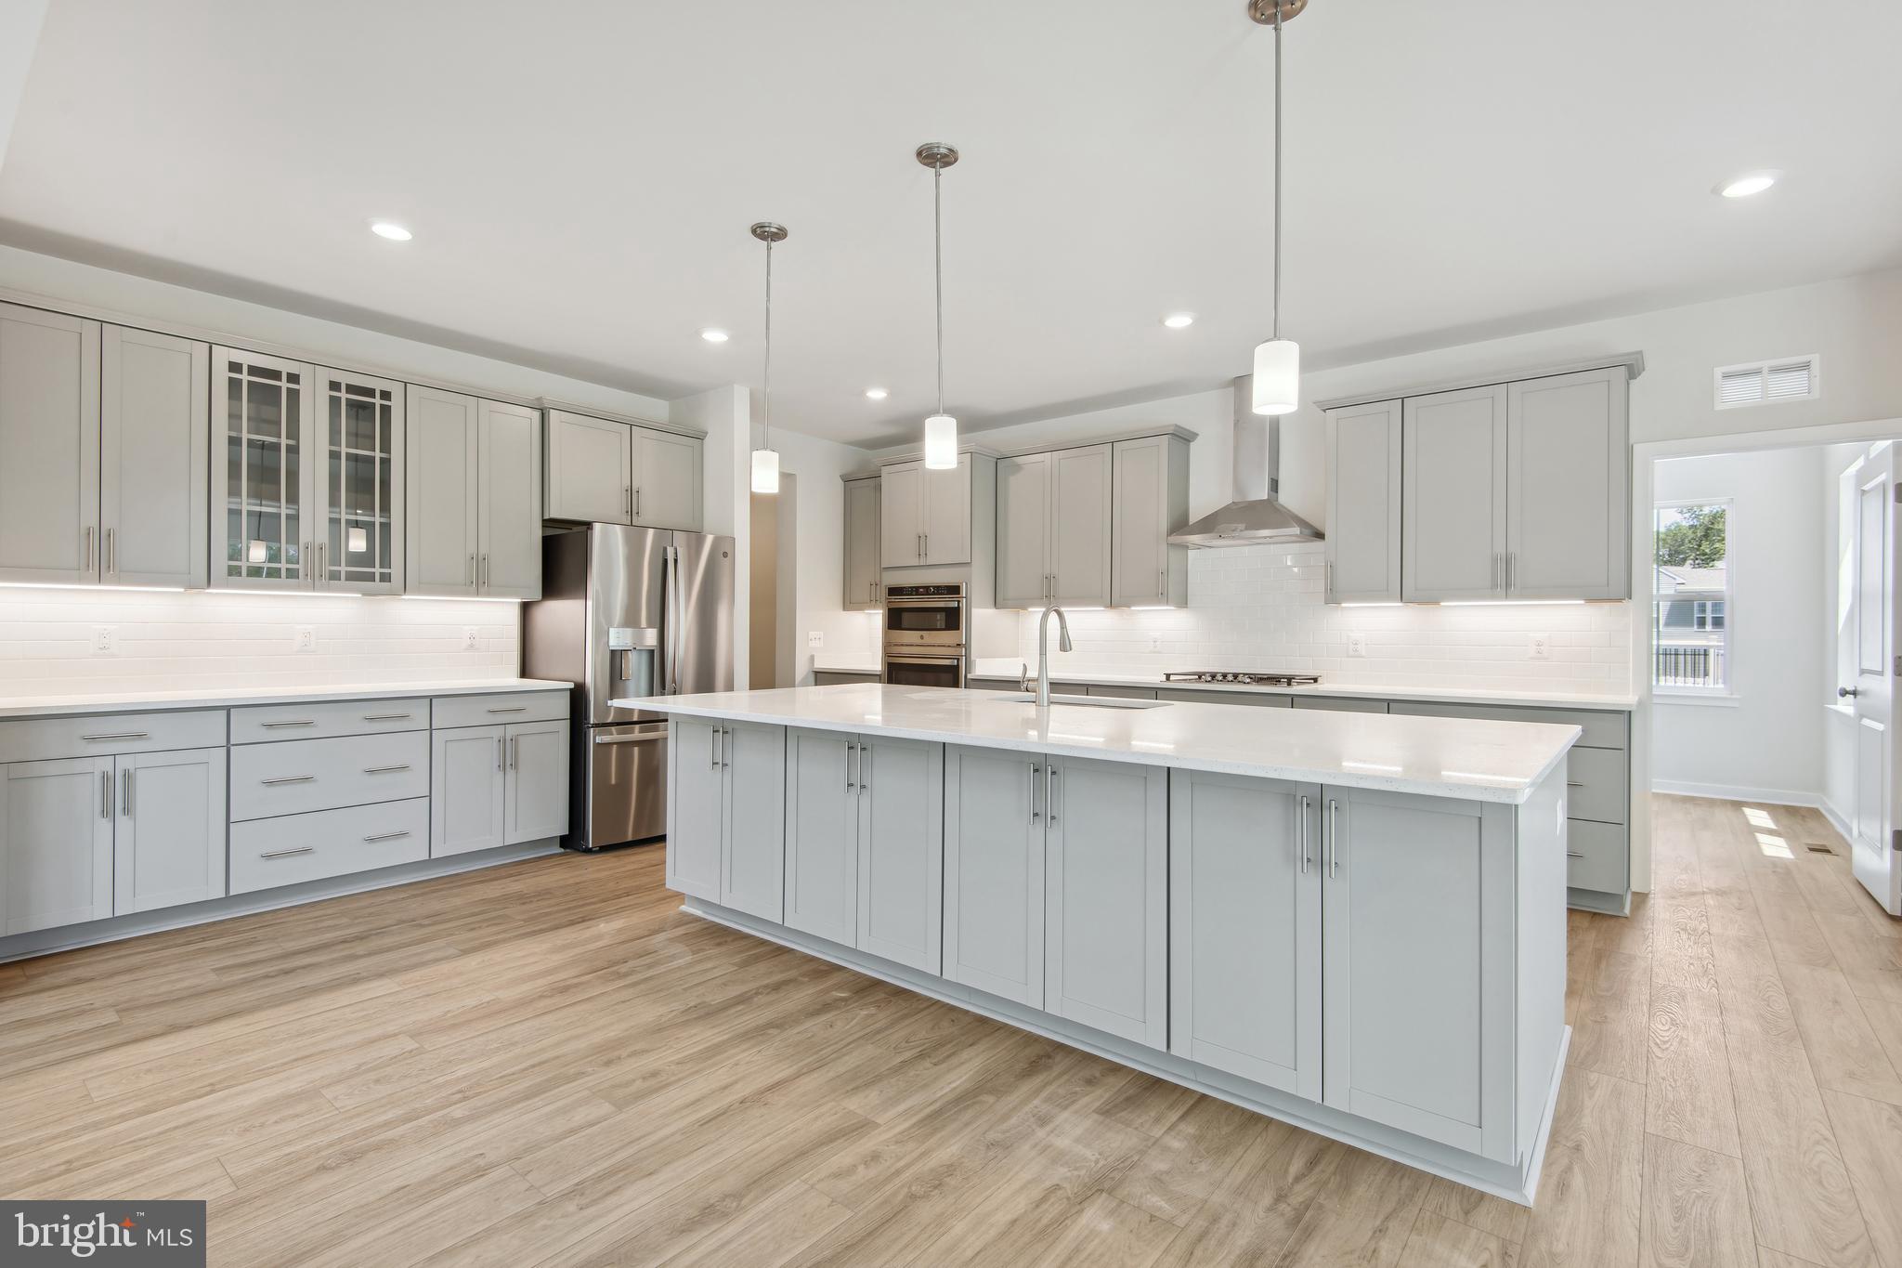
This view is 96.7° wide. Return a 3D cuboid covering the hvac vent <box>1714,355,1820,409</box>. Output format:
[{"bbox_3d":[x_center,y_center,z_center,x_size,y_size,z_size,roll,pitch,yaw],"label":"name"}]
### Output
[{"bbox_3d":[3.643,-1.124,3.777,0.342,0.189,0.025,0,0,38],"label":"hvac vent"}]

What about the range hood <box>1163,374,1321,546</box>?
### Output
[{"bbox_3d":[1.726,-1.027,4.968,0.765,0.990,0.500,0,0,38],"label":"range hood"}]

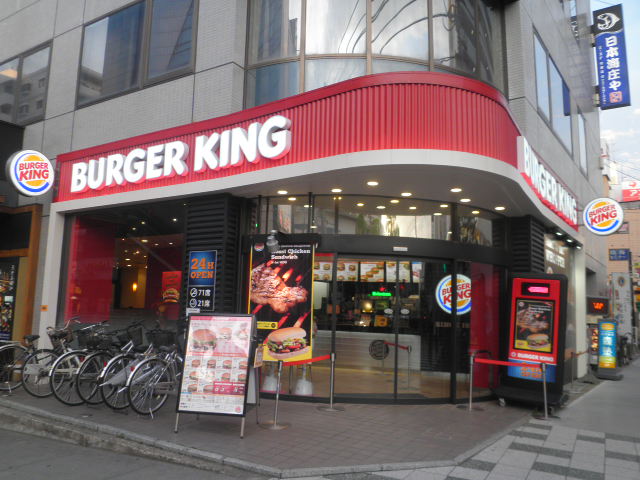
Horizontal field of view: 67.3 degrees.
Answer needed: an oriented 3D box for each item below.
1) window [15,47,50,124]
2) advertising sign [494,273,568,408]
[{"bbox_3d":[-6.516,-3.500,10.943,1.140,1.690,0.080,-4,-10,30],"label":"window"},{"bbox_3d":[3.217,1.509,7.258,0.800,1.920,0.450,0,-12,33],"label":"advertising sign"}]

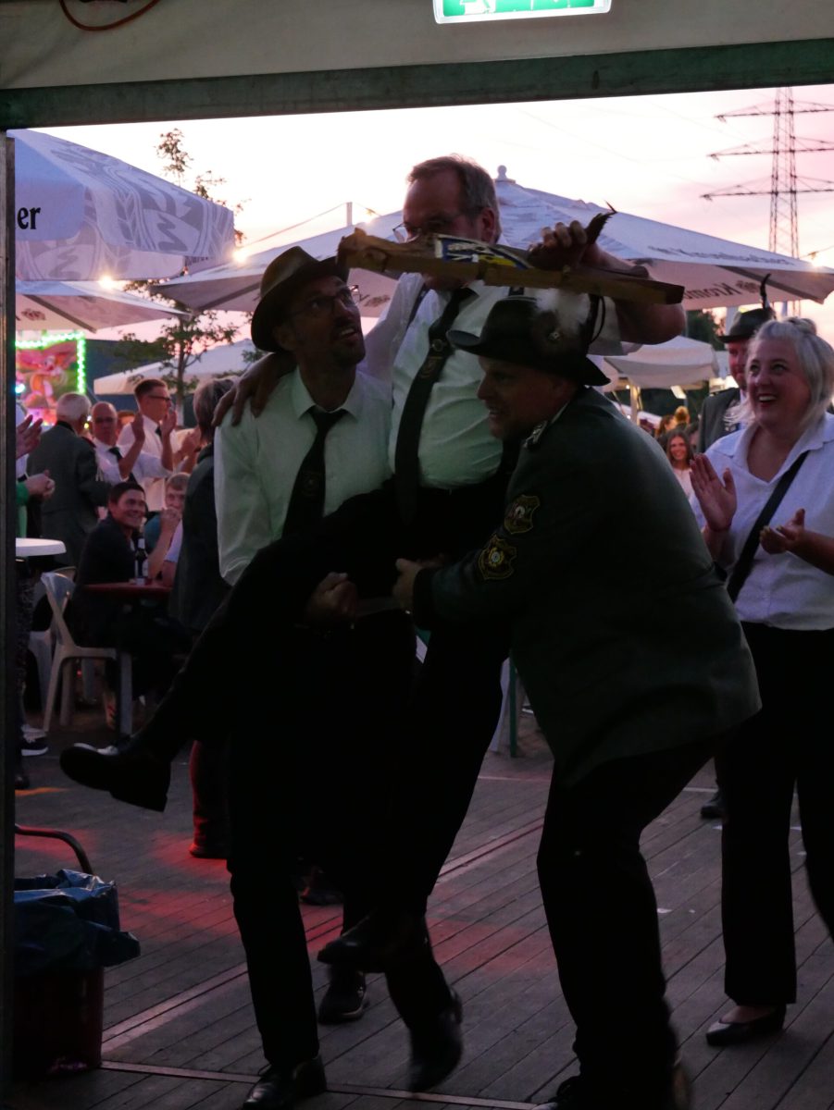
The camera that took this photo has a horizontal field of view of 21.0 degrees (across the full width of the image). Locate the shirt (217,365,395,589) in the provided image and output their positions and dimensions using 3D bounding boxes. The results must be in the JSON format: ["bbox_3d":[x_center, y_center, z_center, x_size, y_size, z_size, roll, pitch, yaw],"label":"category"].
[{"bbox_3d":[-0.202,-0.142,4.760,0.500,0.550,0.330,5,2,-3],"label":"shirt"}]

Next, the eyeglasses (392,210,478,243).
[{"bbox_3d":[0.042,-0.673,4.580,0.145,0.050,0.140,5,15,38],"label":"eyeglasses"}]

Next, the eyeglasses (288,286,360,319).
[{"bbox_3d":[-0.201,-0.528,4.700,0.140,0.050,0.140,-10,-14,-42],"label":"eyeglasses"}]

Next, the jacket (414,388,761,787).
[{"bbox_3d":[0.318,0.083,4.620,0.600,0.760,0.560,-16,2,-6],"label":"jacket"}]

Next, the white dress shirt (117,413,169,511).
[{"bbox_3d":[-1.526,-0.516,12.600,0.330,0.570,0.460,0,2,22],"label":"white dress shirt"}]

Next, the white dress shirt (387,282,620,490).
[{"bbox_3d":[0.165,-0.348,4.650,0.520,0.490,0.340,5,-1,33],"label":"white dress shirt"}]

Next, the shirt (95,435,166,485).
[{"bbox_3d":[-1.665,-0.396,12.400,0.500,0.560,0.330,-2,2,-29],"label":"shirt"}]

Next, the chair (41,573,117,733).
[{"bbox_3d":[-1.610,0.488,11.700,0.520,0.820,0.460,0,2,21],"label":"chair"}]

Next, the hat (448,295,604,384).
[{"bbox_3d":[0.236,-0.448,4.620,0.330,0.160,0.280,14,1,-18],"label":"hat"}]

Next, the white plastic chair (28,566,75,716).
[{"bbox_3d":[-2.030,0.461,12.500,0.460,0.820,0.520,0,2,18],"label":"white plastic chair"}]

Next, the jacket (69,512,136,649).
[{"bbox_3d":[-1.586,0.133,11.700,0.370,0.670,0.460,10,5,30],"label":"jacket"}]

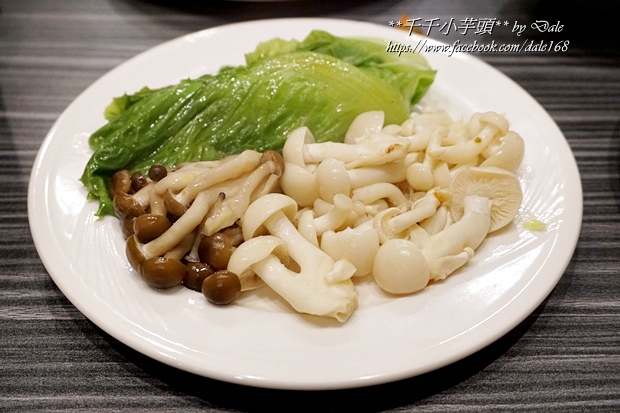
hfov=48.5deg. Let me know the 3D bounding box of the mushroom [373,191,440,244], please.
[{"bbox_3d":[0.039,0.004,0.281,0.029,0.015,0.015,-30,52,-21],"label":"mushroom"}]

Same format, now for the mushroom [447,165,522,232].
[{"bbox_3d":[0.074,-0.003,0.291,0.030,0.029,0.014,4,19,17],"label":"mushroom"}]

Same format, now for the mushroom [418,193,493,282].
[{"bbox_3d":[0.059,0.013,0.281,0.021,0.016,0.038,29,62,26],"label":"mushroom"}]

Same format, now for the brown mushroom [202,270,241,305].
[{"bbox_3d":[-0.034,0.031,0.267,0.015,0.013,0.015,0,45,0],"label":"brown mushroom"}]

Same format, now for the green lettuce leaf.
[{"bbox_3d":[-0.024,-0.050,0.335,0.175,0.035,0.080,-20,48,-18],"label":"green lettuce leaf"}]

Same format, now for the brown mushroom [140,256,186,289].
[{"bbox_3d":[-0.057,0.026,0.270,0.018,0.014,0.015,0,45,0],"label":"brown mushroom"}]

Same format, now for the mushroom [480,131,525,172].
[{"bbox_3d":[0.087,-0.025,0.311,0.020,0.017,0.019,-12,46,-11],"label":"mushroom"}]

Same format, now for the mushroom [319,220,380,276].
[{"bbox_3d":[0.016,0.017,0.277,0.024,0.019,0.021,0,45,0],"label":"mushroom"}]

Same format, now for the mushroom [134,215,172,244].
[{"bbox_3d":[-0.063,0.009,0.276,0.016,0.013,0.013,0,45,0],"label":"mushroom"}]

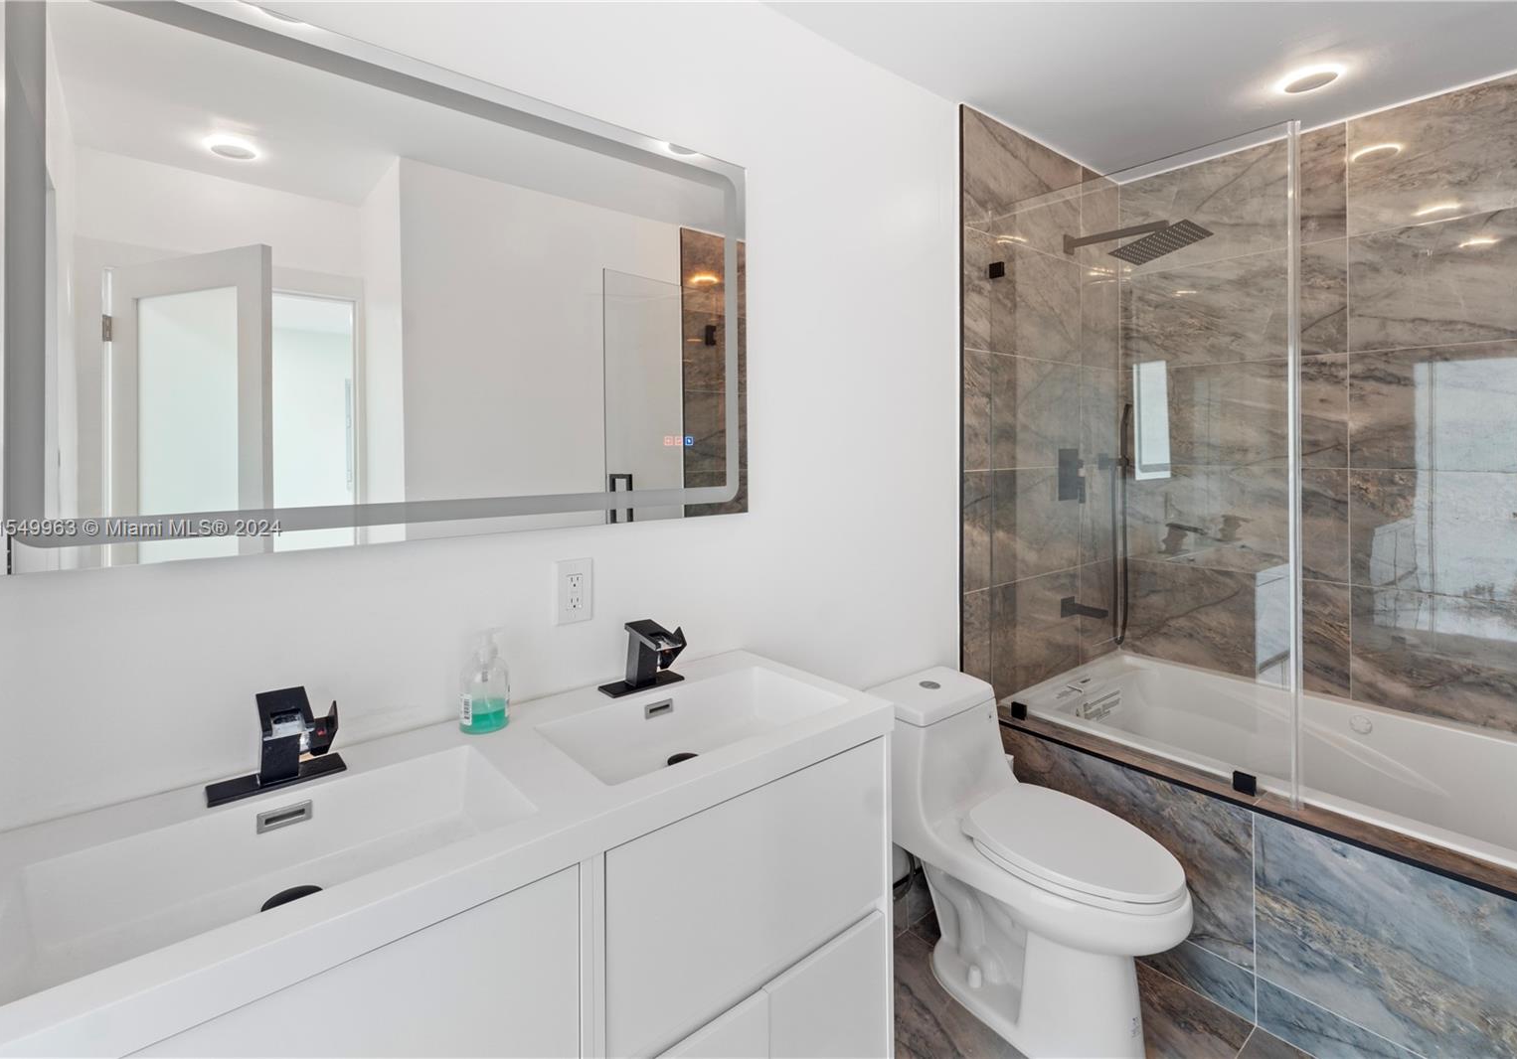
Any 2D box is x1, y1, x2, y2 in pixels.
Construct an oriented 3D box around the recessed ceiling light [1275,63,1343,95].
[{"bbox_3d":[1.681,-1.361,2.018,0.165,0.025,0.165,-4,6,-39],"label":"recessed ceiling light"}]

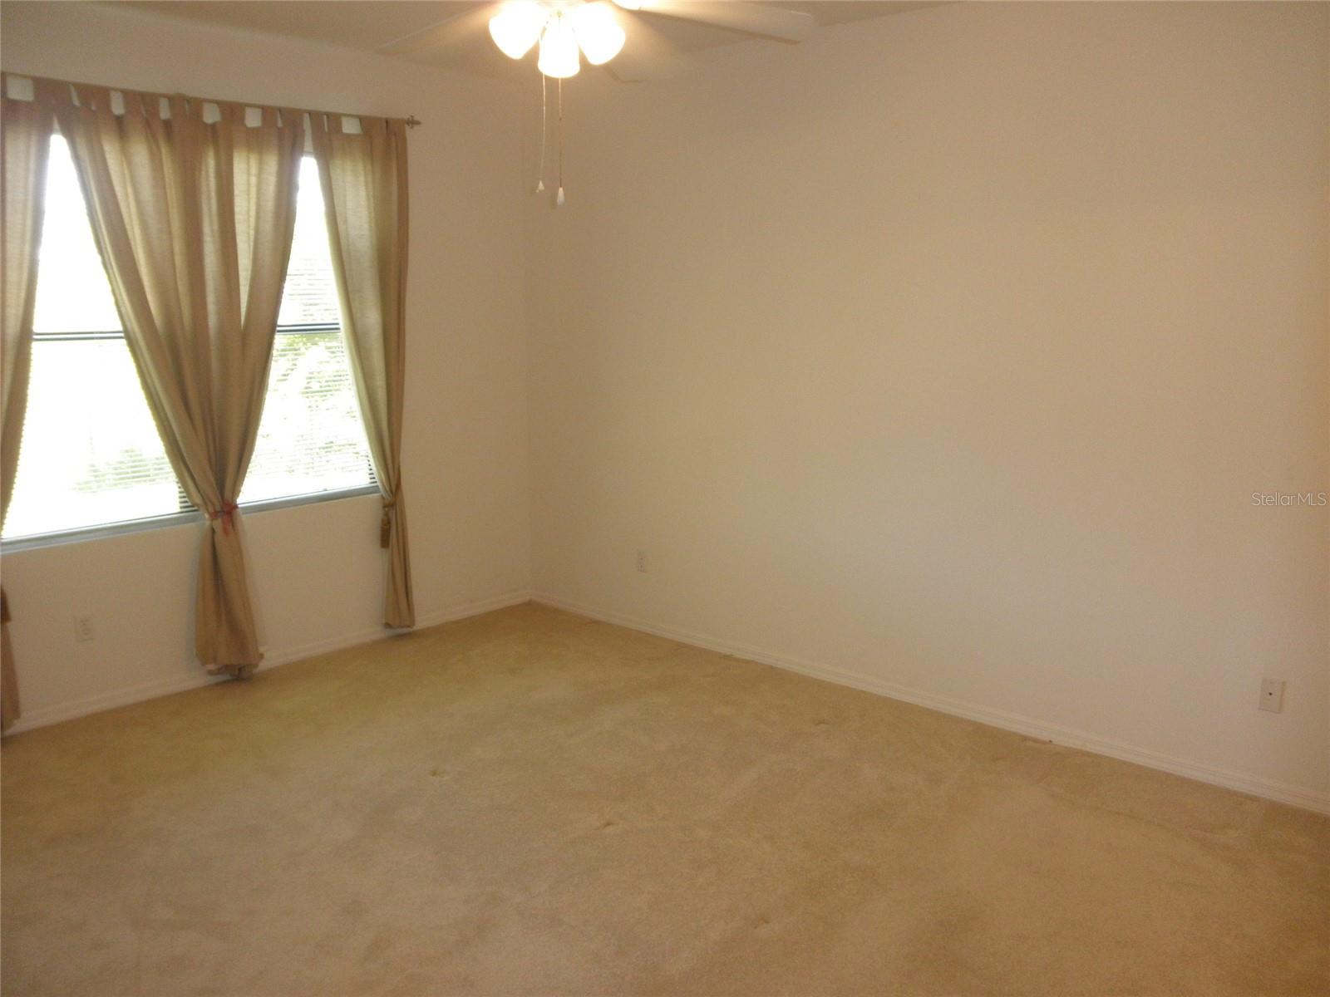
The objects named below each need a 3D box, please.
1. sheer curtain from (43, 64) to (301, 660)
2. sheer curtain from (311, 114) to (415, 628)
[{"bbox_3d":[-1.862,-0.399,4.444,0.160,2.410,0.985,9,14,41],"label":"sheer curtain"},{"bbox_3d":[-1.358,-0.520,5.010,0.140,2.390,0.480,9,14,41],"label":"sheer curtain"}]

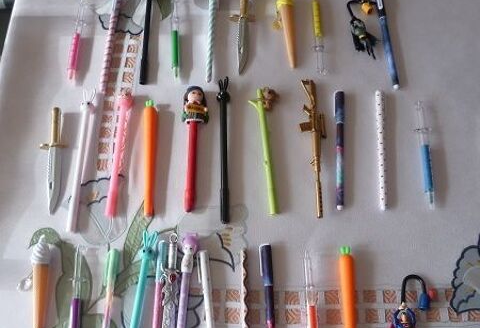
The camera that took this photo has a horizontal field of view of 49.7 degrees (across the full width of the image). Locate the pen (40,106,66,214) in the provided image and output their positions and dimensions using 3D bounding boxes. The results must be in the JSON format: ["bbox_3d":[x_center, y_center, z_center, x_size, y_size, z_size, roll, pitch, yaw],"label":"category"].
[{"bbox_3d":[-0.216,-0.006,0.605,0.030,0.012,0.136,-6,67,-1],"label":"pen"}]

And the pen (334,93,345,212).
[{"bbox_3d":[0.125,-0.020,0.648,0.012,0.011,0.163,2,68,5],"label":"pen"}]

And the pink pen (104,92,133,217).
[{"bbox_3d":[-0.141,-0.013,0.603,0.018,0.015,0.156,1,67,2],"label":"pink pen"}]

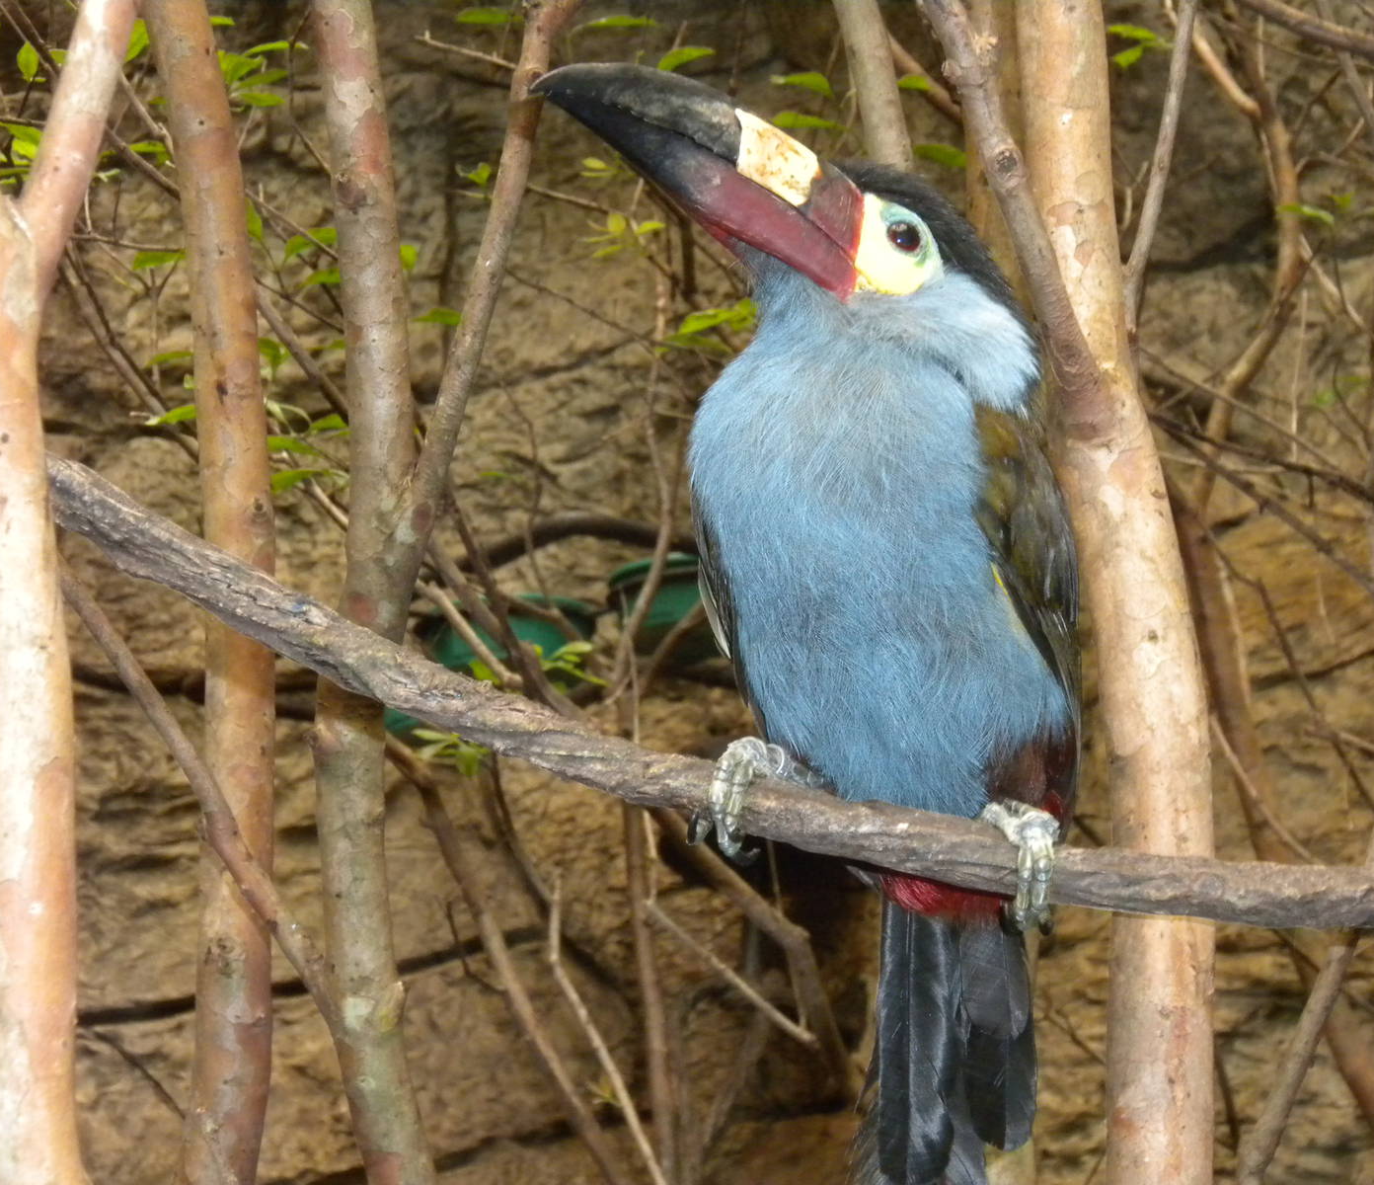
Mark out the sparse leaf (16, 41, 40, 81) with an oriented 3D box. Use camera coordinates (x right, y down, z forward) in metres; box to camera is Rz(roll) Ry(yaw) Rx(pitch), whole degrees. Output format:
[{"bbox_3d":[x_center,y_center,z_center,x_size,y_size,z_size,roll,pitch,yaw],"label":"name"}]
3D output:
[{"bbox_3d":[-0.285,-0.230,1.680,0.011,0.018,0.006,-2,-2,0],"label":"sparse leaf"}]

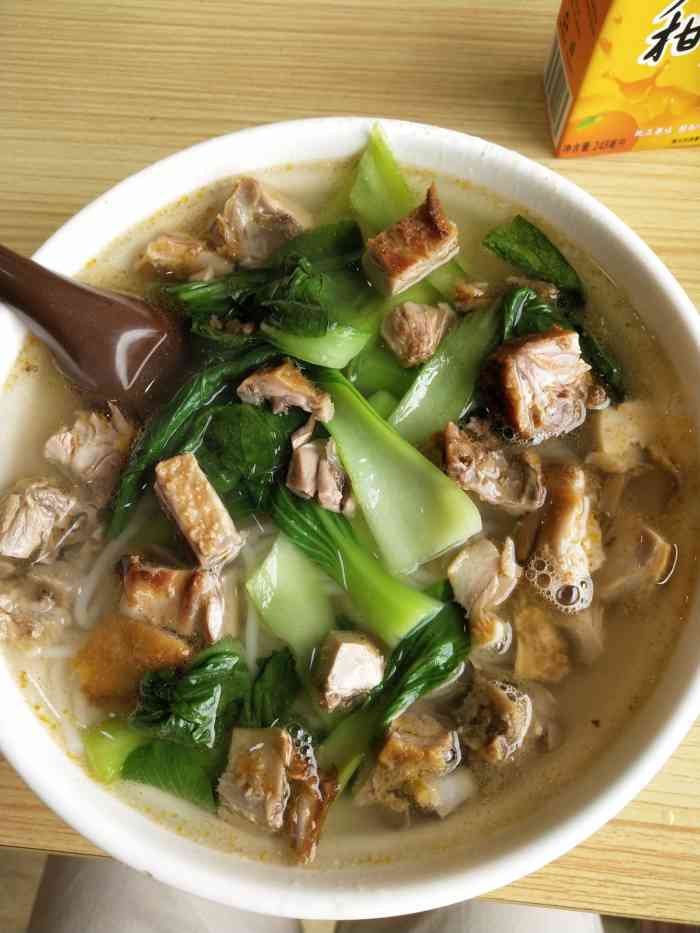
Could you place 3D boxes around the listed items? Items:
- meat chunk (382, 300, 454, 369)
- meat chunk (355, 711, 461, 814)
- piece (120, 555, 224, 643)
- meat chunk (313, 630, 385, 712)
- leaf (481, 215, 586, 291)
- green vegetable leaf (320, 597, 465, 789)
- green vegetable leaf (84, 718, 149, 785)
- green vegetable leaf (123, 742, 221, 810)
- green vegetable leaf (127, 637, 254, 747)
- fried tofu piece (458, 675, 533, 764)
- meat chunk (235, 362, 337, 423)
[{"bbox_3d":[0.020,-0.042,0.238,0.021,0.018,0.018,-33,76,-7],"label":"meat chunk"},{"bbox_3d":[0.016,0.075,0.208,0.023,0.020,0.025,12,73,5],"label":"meat chunk"},{"bbox_3d":[-0.046,0.035,0.214,0.024,0.016,0.019,6,76,4],"label":"piece"},{"bbox_3d":[0.000,0.054,0.213,0.017,0.018,0.021,12,73,5],"label":"meat chunk"},{"bbox_3d":[0.058,-0.065,0.247,0.032,0.010,0.014,35,79,11],"label":"leaf"},{"bbox_3d":[0.011,0.061,0.215,0.018,0.016,0.055,42,81,11],"label":"green vegetable leaf"},{"bbox_3d":[-0.062,0.076,0.215,0.016,0.011,0.014,-19,75,-3],"label":"green vegetable leaf"},{"bbox_3d":[-0.046,0.080,0.214,0.026,0.010,0.013,15,76,6],"label":"green vegetable leaf"},{"bbox_3d":[-0.041,0.057,0.217,0.028,0.018,0.028,18,76,7],"label":"green vegetable leaf"},{"bbox_3d":[0.037,0.064,0.207,0.017,0.016,0.019,-8,76,0],"label":"fried tofu piece"},{"bbox_3d":[-0.017,-0.021,0.224,0.027,0.012,0.013,12,77,5],"label":"meat chunk"}]

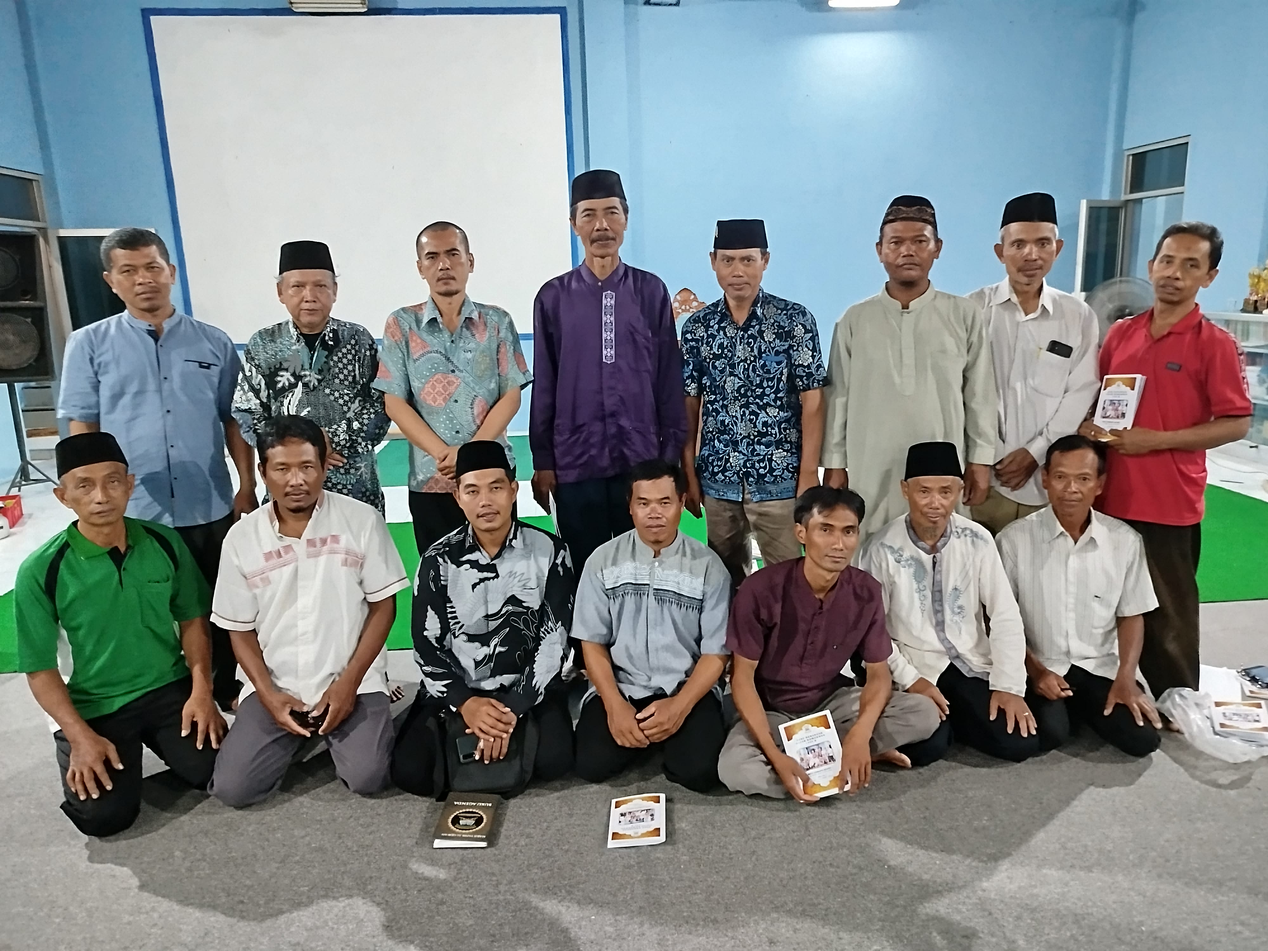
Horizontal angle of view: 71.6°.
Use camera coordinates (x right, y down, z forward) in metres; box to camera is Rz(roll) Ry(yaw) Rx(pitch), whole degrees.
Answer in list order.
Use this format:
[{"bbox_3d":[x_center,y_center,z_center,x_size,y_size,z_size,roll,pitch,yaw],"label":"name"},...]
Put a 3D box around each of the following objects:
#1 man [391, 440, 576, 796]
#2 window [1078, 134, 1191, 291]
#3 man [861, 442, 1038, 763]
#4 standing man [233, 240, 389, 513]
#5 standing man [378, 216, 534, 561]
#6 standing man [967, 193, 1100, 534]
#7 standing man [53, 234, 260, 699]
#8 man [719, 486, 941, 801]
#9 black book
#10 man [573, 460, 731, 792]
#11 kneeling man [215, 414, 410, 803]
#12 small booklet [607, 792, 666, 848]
[{"bbox_3d":[-0.453,0.371,2.721,0.540,0.993,0.640,-3,13,-3],"label":"man"},{"bbox_3d":[4.323,-2.266,7.869,0.680,1.340,0.880,-3,13,-4],"label":"window"},{"bbox_3d":[0.942,0.347,2.820,0.500,0.920,0.620,0,13,8],"label":"man"},{"bbox_3d":[-1.078,0.005,3.079,0.530,1.600,0.340,-5,13,-12],"label":"standing man"},{"bbox_3d":[-0.612,-0.049,3.115,0.520,1.643,0.310,-4,13,-11],"label":"standing man"},{"bbox_3d":[1.270,-0.071,2.939,0.470,1.660,0.320,2,14,18],"label":"standing man"},{"bbox_3d":[-1.601,0.001,3.017,0.550,1.652,0.300,-8,15,-25],"label":"standing man"},{"bbox_3d":[0.558,0.434,2.675,0.640,0.840,0.600,-2,13,0],"label":"man"},{"bbox_3d":[-0.453,0.943,2.407,0.148,0.022,0.210,0,13,6],"label":"black book"},{"bbox_3d":[0.058,0.395,2.720,0.490,0.916,0.640,-1,13,6],"label":"man"},{"bbox_3d":[-0.950,0.358,2.730,0.560,1.060,0.640,-5,13,-12],"label":"kneeling man"},{"bbox_3d":[0.012,0.938,2.385,0.150,0.014,0.215,-1,13,2],"label":"small booklet"}]

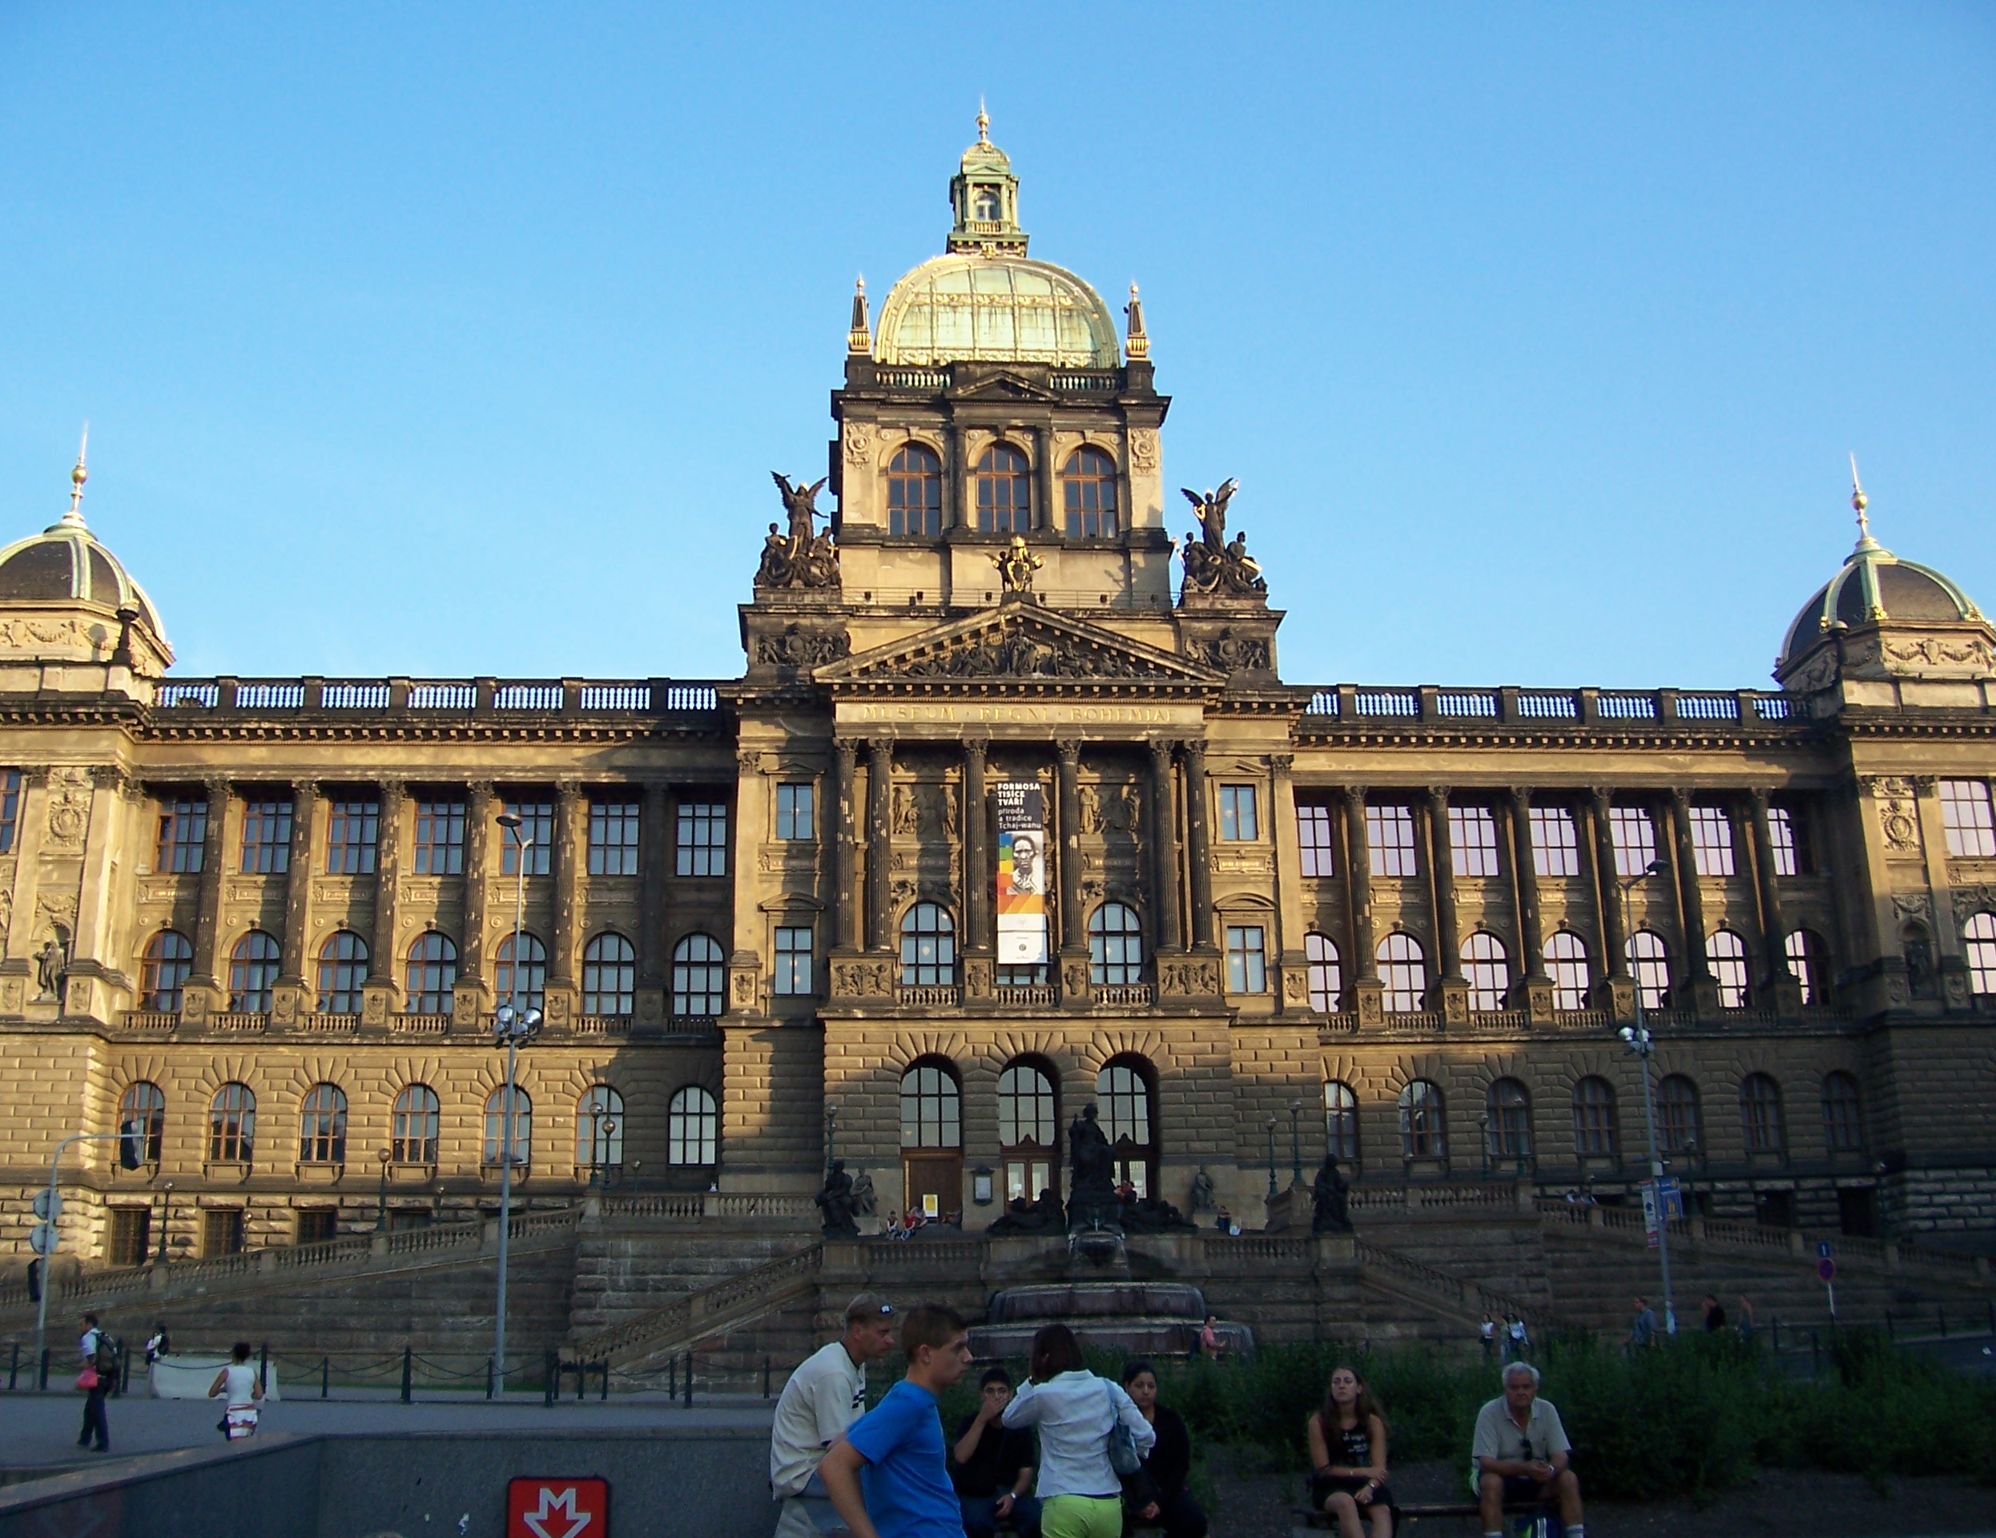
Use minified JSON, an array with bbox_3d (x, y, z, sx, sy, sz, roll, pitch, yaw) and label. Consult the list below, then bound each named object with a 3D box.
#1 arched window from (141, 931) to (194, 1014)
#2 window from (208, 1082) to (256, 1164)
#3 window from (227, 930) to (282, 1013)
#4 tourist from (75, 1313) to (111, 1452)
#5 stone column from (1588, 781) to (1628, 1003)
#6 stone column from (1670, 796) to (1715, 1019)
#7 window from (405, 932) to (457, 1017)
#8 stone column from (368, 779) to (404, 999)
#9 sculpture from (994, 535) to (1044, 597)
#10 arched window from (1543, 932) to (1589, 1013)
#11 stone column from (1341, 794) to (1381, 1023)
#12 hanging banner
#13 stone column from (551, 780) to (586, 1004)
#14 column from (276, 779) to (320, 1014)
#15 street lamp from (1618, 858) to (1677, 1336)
[{"bbox_3d":[-38.289,9.400,92.797,2.260,4.093,0.350,0,-15,-4],"label":"arched window"},{"bbox_3d":[-33.932,15.700,89.366,1.939,3.587,0.350,0,-15,-4],"label":"window"},{"bbox_3d":[-32.870,8.947,88.994,1.950,3.700,0.400,0,-15,-4],"label":"window"},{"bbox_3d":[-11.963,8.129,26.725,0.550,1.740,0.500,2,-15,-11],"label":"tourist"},{"bbox_3d":[28.205,5.731,93.156,1.050,10.100,1.050,0,-15,-4],"label":"stone column"},{"bbox_3d":[32.692,6.140,94.838,1.350,10.776,1.350,0,-16,-4],"label":"stone column"},{"bbox_3d":[-26.308,9.561,93.653,2.317,4.129,0.350,0,-15,-4],"label":"window"},{"bbox_3d":[-27.162,5.226,89.523,1.200,9.800,1.200,0,-16,-4],"label":"stone column"},{"bbox_3d":[0.908,-8.908,88.859,2.300,2.850,0.900,0,-16,-4],"label":"sculpture"},{"bbox_3d":[26.567,9.295,93.858,2.300,3.900,0.400,0,-16,-4],"label":"arched window"},{"bbox_3d":[16.626,6.110,92.202,1.100,10.600,1.100,0,-15,-4],"label":"stone column"},{"bbox_3d":[1.066,4.431,86.345,2.150,8.050,0.120,0,-16,-4],"label":"hanging banner"},{"bbox_3d":[-19.430,5.460,90.993,1.215,10.351,1.200,0,-16,-4],"label":"stone column"},{"bbox_3d":[-32.204,5.837,92.775,1.150,11.155,1.150,0,-15,-4],"label":"column"},{"bbox_3d":[16.527,8.447,50.051,1.450,12.760,0.900,-4,-16,10],"label":"street lamp"}]

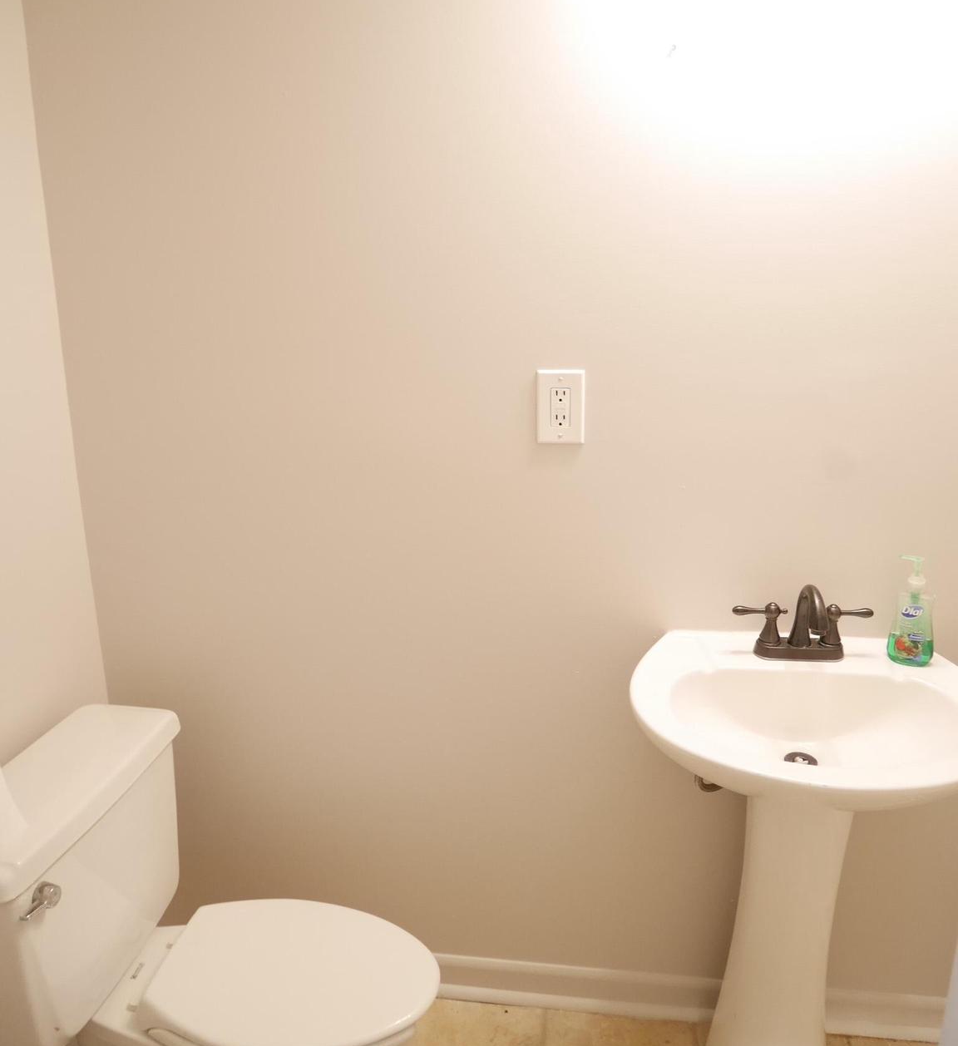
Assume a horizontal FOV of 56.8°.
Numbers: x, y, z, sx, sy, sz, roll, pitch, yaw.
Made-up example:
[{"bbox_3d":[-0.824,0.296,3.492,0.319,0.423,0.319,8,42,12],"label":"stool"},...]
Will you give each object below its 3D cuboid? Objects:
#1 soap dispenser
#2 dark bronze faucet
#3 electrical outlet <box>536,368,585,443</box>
[{"bbox_3d":[0.707,0.140,1.435,0.071,0.178,0.048,13,19,42],"label":"soap dispenser"},{"bbox_3d":[0.528,0.168,1.422,0.225,0.132,0.149,1,14,7],"label":"dark bronze faucet"},{"bbox_3d":[0.141,-0.199,1.518,0.080,0.125,0.008,1,14,7],"label":"electrical outlet"}]

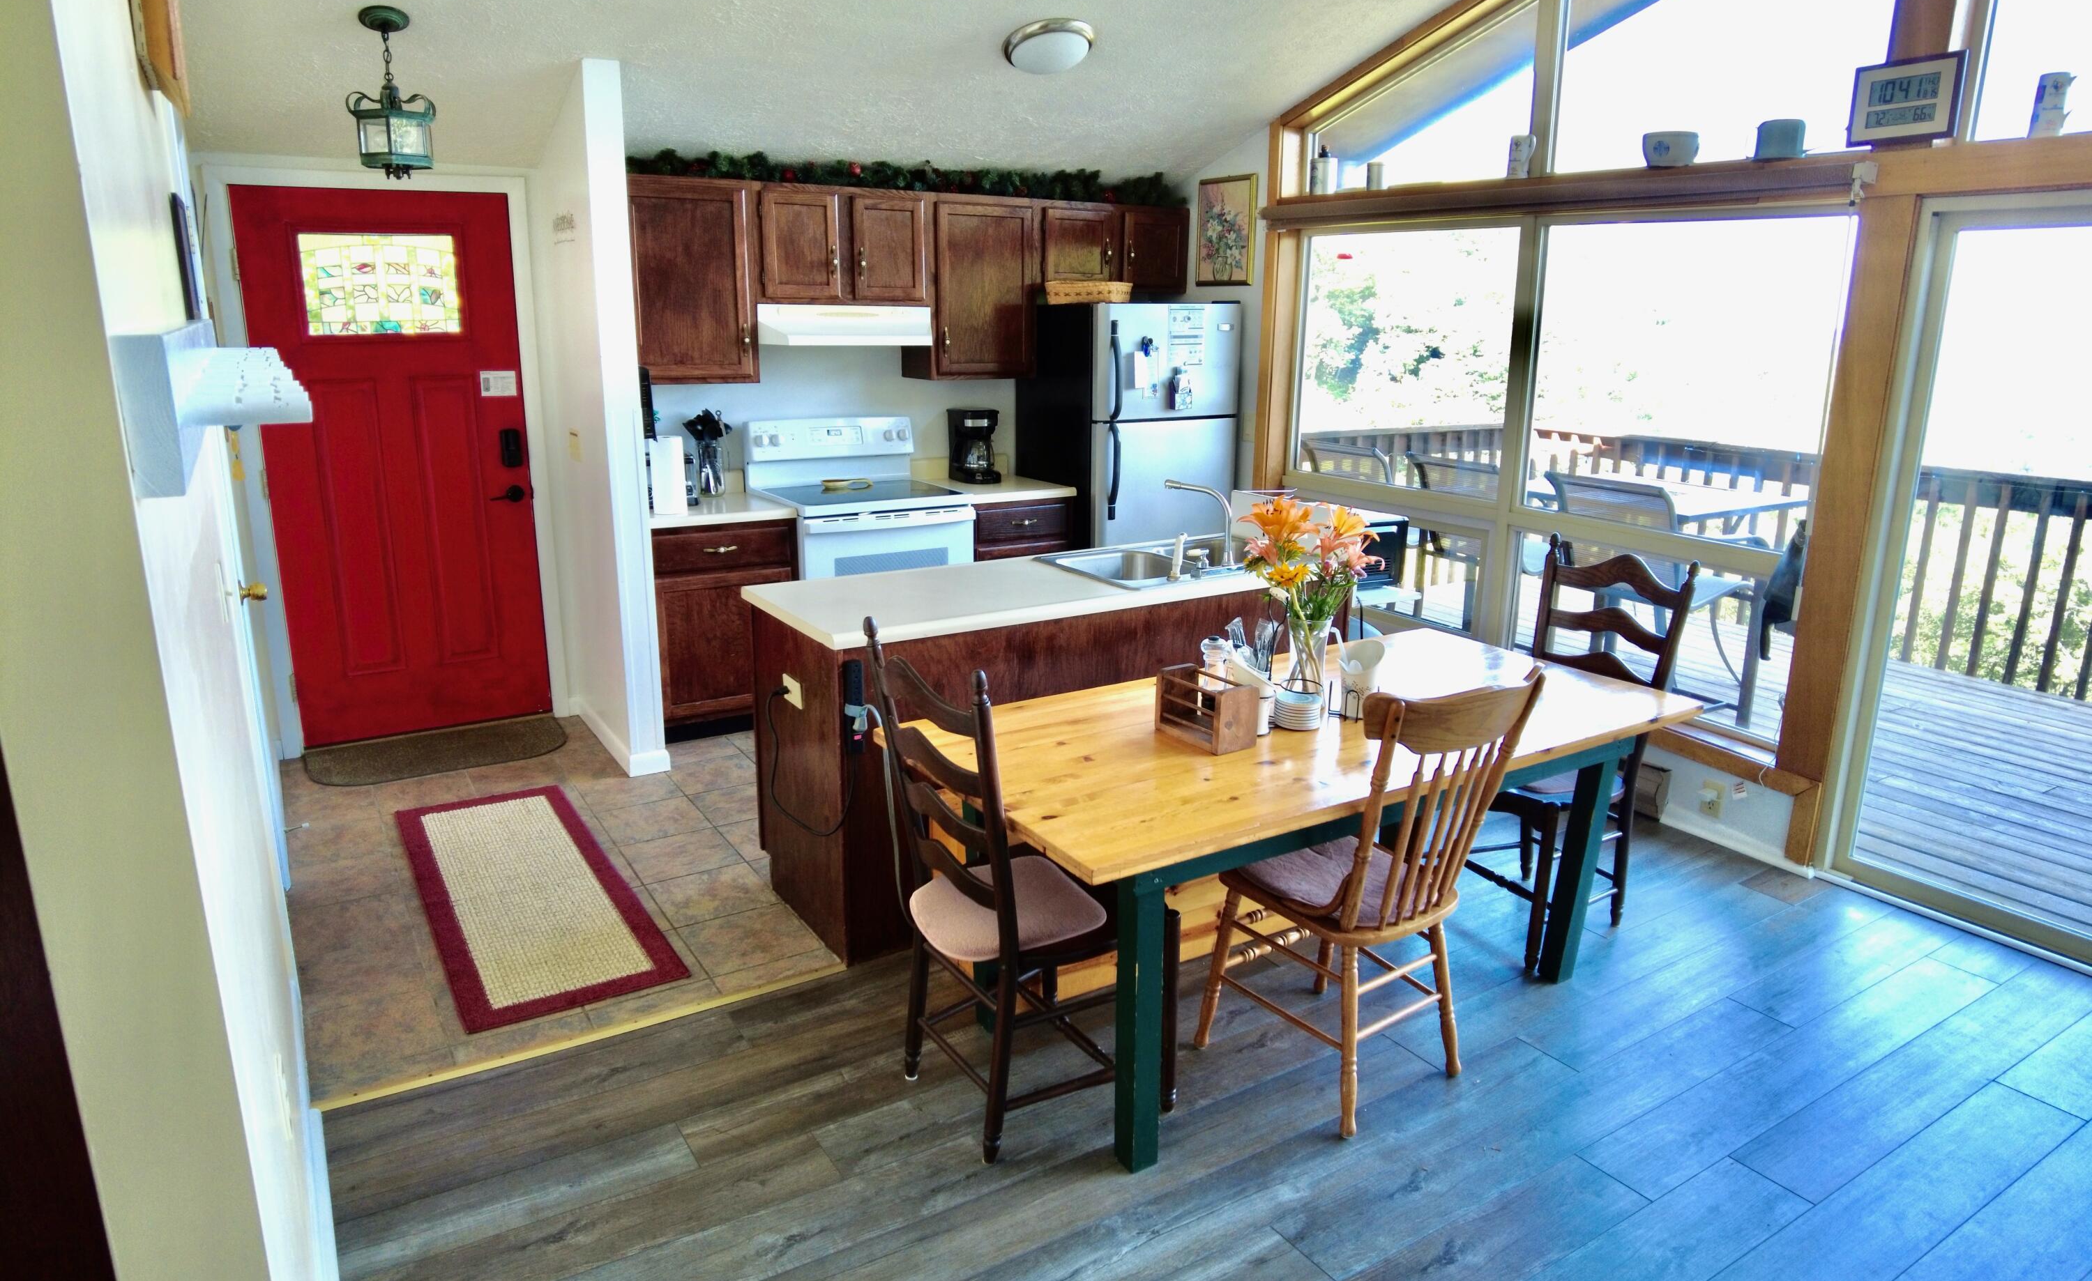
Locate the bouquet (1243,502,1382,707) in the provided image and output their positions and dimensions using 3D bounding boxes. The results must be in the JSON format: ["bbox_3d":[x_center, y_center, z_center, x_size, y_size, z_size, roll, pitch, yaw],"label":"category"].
[{"bbox_3d":[0.641,-0.094,2.938,0.340,0.505,0.320,4,15,11],"label":"bouquet"}]

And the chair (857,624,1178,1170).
[{"bbox_3d":[-0.047,0.478,2.515,0.505,1.040,0.490,-9,17,-33],"label":"chair"}]

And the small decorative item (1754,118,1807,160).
[{"bbox_3d":[2.212,-1.509,3.647,0.125,0.107,0.130,-9,18,-32],"label":"small decorative item"}]

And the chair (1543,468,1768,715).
[{"bbox_3d":[2.667,-0.181,5.313,0.670,1.070,0.610,-13,20,-42],"label":"chair"}]

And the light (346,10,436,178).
[{"bbox_3d":[-1.913,-1.579,3.530,0.220,0.450,0.220,-8,17,-31],"label":"light"}]

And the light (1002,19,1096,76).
[{"bbox_3d":[0.015,-2.053,4.229,0.325,0.095,0.325,-10,2,0],"label":"light"}]

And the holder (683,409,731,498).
[{"bbox_3d":[-1.409,-0.779,5.047,0.190,0.360,0.170,-8,17,-31],"label":"holder"}]

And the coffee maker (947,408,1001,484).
[{"bbox_3d":[-0.333,-0.906,5.620,0.180,0.325,0.240,-6,17,-24],"label":"coffee maker"}]

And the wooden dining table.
[{"bbox_3d":[0.610,0.533,2.932,1.824,0.744,0.859,-8,17,-32],"label":"wooden dining table"}]

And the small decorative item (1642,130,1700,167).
[{"bbox_3d":[1.982,-1.559,3.829,0.145,0.107,0.140,-8,17,-31],"label":"small decorative item"}]

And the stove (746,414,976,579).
[{"bbox_3d":[-0.794,-0.327,5.250,0.765,1.200,0.680,-9,18,-32],"label":"stove"}]

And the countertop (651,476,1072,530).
[{"bbox_3d":[-0.842,-0.605,5.193,1.910,0.045,0.635,-8,17,-31],"label":"countertop"}]

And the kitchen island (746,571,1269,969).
[{"bbox_3d":[0.046,0.252,3.652,1.720,0.914,0.650,-8,17,-31],"label":"kitchen island"}]

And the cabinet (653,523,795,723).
[{"bbox_3d":[-1.403,-0.107,4.955,0.610,0.845,0.610,-9,18,-32],"label":"cabinet"}]

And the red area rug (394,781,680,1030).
[{"bbox_3d":[-1.544,0.718,3.567,0.517,0.012,1.547,-8,17,-32],"label":"red area rug"}]

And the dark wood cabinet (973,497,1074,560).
[{"bbox_3d":[-0.264,-0.273,5.679,0.485,0.855,0.610,-9,18,-32],"label":"dark wood cabinet"}]

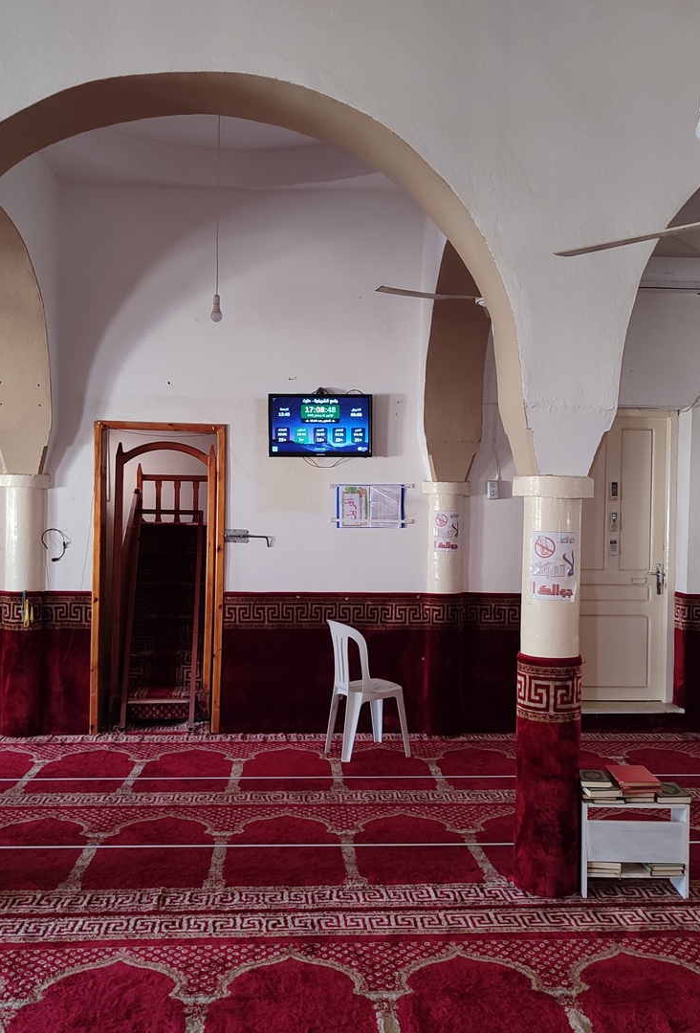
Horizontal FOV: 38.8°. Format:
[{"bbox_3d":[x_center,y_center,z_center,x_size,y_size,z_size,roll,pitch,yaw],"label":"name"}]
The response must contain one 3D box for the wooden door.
[{"bbox_3d":[1.925,0.307,7.298,0.854,2.113,0.080,1,2,-4],"label":"wooden door"}]

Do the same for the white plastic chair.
[{"bbox_3d":[0.102,1.115,6.465,0.480,0.855,0.430,0,2,-32],"label":"white plastic chair"}]

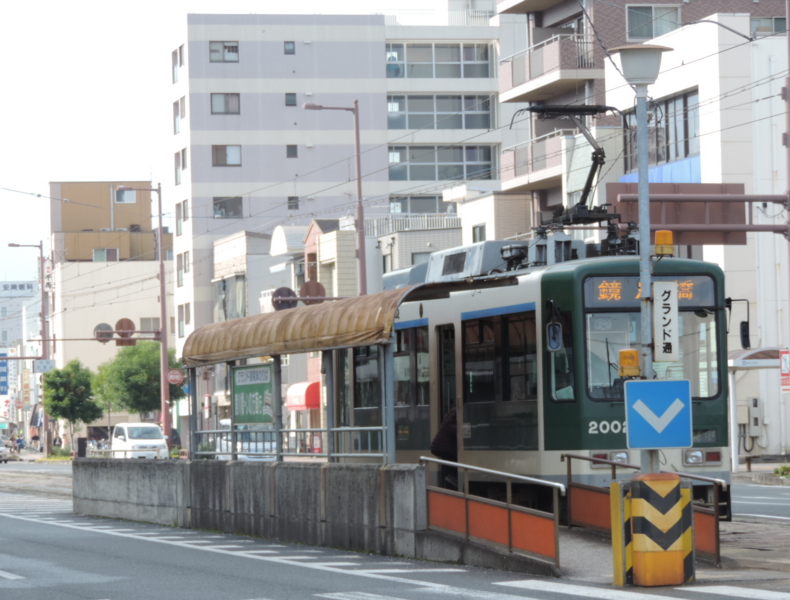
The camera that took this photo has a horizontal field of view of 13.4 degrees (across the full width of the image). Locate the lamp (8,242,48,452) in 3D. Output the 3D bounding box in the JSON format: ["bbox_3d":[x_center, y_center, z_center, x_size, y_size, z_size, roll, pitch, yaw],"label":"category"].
[{"bbox_3d":[-21.258,2.910,194.553,2.150,12.560,0.400,-1,-2,-14],"label":"lamp"}]

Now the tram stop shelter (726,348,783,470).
[{"bbox_3d":[8.549,2.780,83.826,1.650,3.000,4.400,-1,-2,-14],"label":"tram stop shelter"}]

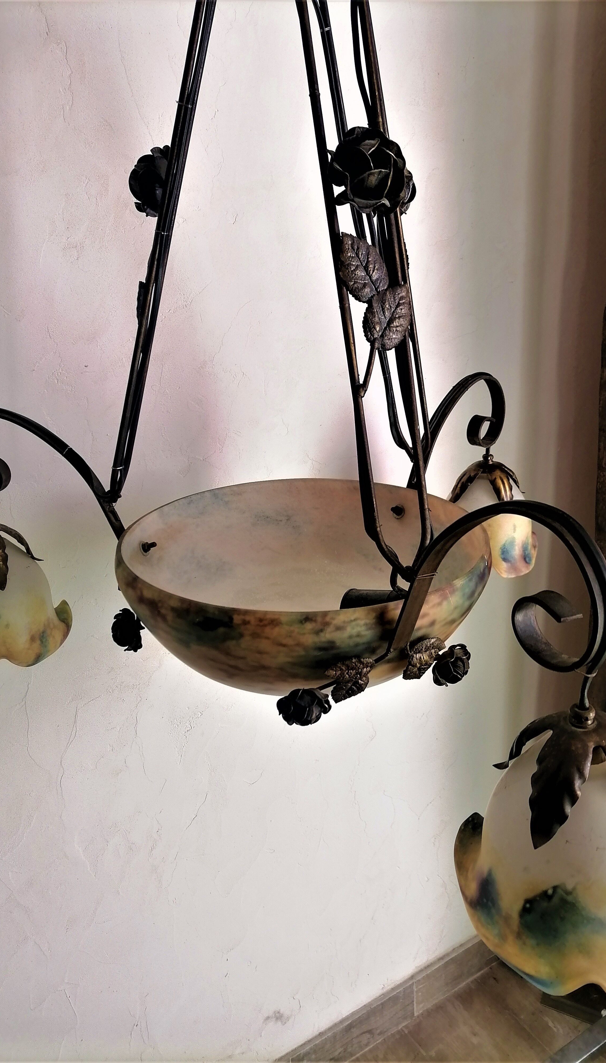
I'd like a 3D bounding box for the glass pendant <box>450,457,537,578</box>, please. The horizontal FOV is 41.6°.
[{"bbox_3d":[0.233,-0.034,1.028,0.129,0.141,0.129,-5,21,0],"label":"glass pendant"}]

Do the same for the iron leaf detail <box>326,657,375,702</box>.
[{"bbox_3d":[0.036,0.112,0.609,0.043,0.036,0.030,-11,22,-21],"label":"iron leaf detail"}]

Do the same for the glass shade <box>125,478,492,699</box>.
[{"bbox_3d":[0.003,0.066,0.774,0.343,0.141,0.343,-1,20,0],"label":"glass shade"}]

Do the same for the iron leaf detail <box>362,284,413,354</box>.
[{"bbox_3d":[0.060,-0.151,0.568,0.036,0.052,0.012,27,1,-18],"label":"iron leaf detail"}]

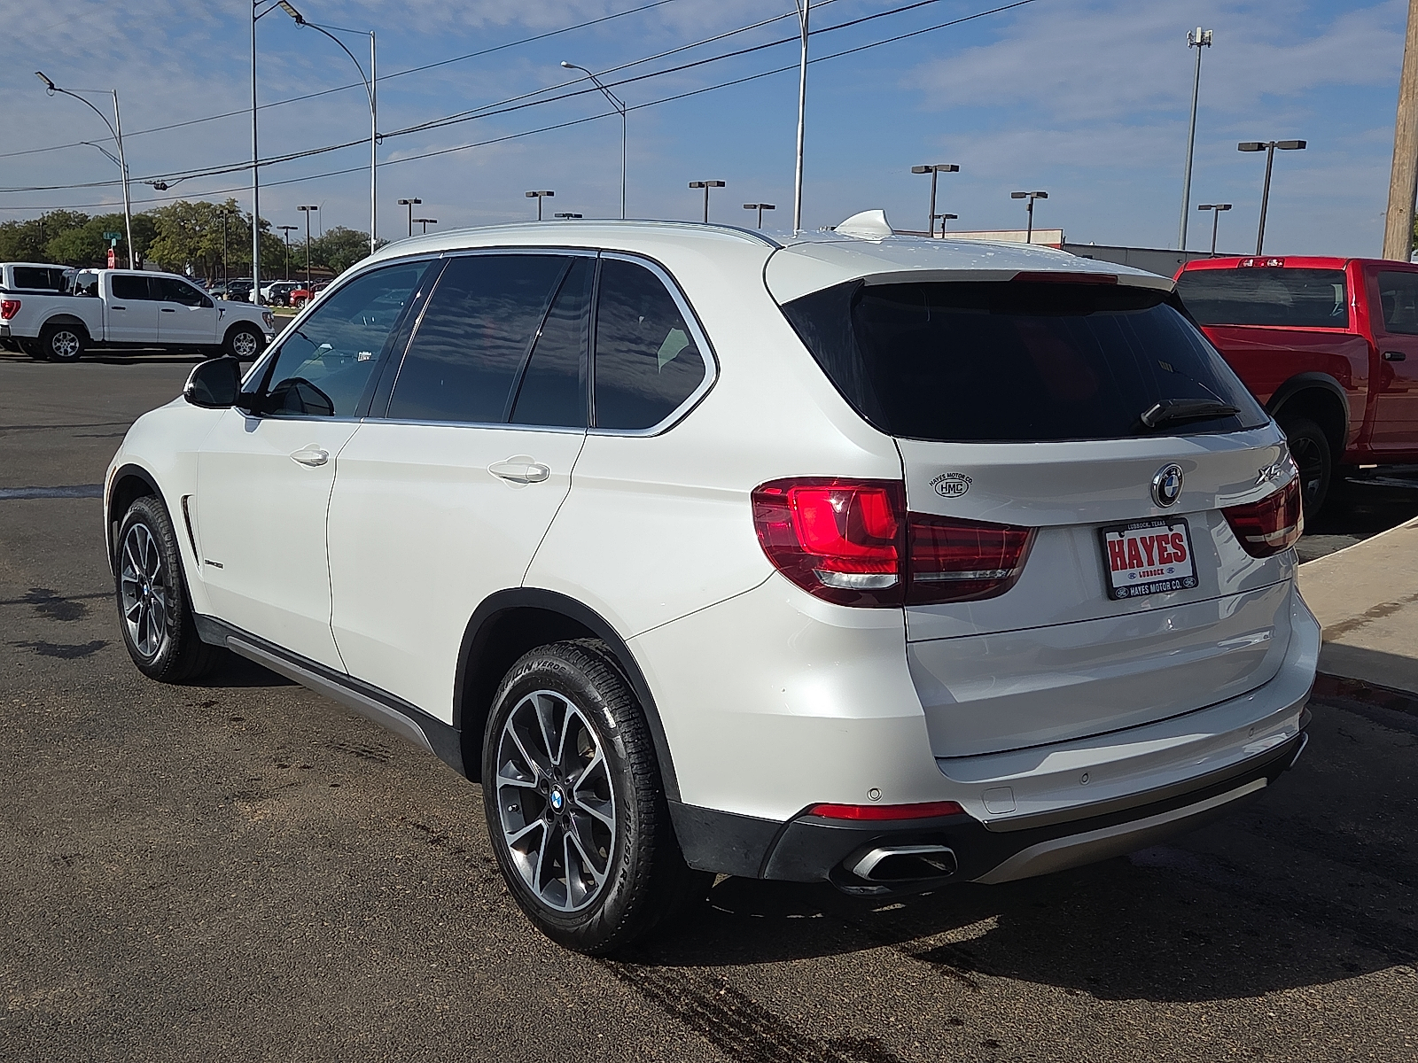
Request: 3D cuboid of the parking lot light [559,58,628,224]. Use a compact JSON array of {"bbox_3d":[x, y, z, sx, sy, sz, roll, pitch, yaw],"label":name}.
[{"bbox_3d":[-4.374,-11.989,53.755,2.970,10.405,0.360,-5,11,-39],"label":"parking lot light"}]

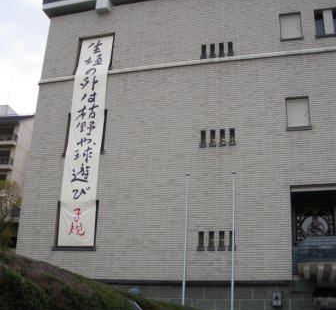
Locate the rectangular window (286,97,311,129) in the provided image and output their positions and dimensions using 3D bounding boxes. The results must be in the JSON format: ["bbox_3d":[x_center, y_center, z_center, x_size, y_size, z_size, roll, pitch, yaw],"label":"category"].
[{"bbox_3d":[5.843,-1.837,20.882,1.020,1.580,0.150,-3,-20,16],"label":"rectangular window"}]

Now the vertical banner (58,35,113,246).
[{"bbox_3d":[-4.039,-1.045,23.499,1.840,11.200,0.150,-3,-20,16],"label":"vertical banner"}]

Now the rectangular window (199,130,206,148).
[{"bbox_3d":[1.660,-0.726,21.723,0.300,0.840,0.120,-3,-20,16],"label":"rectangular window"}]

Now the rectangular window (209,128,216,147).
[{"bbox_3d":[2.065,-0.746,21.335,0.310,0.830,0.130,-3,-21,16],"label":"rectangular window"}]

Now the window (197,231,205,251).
[{"bbox_3d":[1.369,3.533,18.960,0.301,0.803,0.160,-4,-21,15],"label":"window"}]

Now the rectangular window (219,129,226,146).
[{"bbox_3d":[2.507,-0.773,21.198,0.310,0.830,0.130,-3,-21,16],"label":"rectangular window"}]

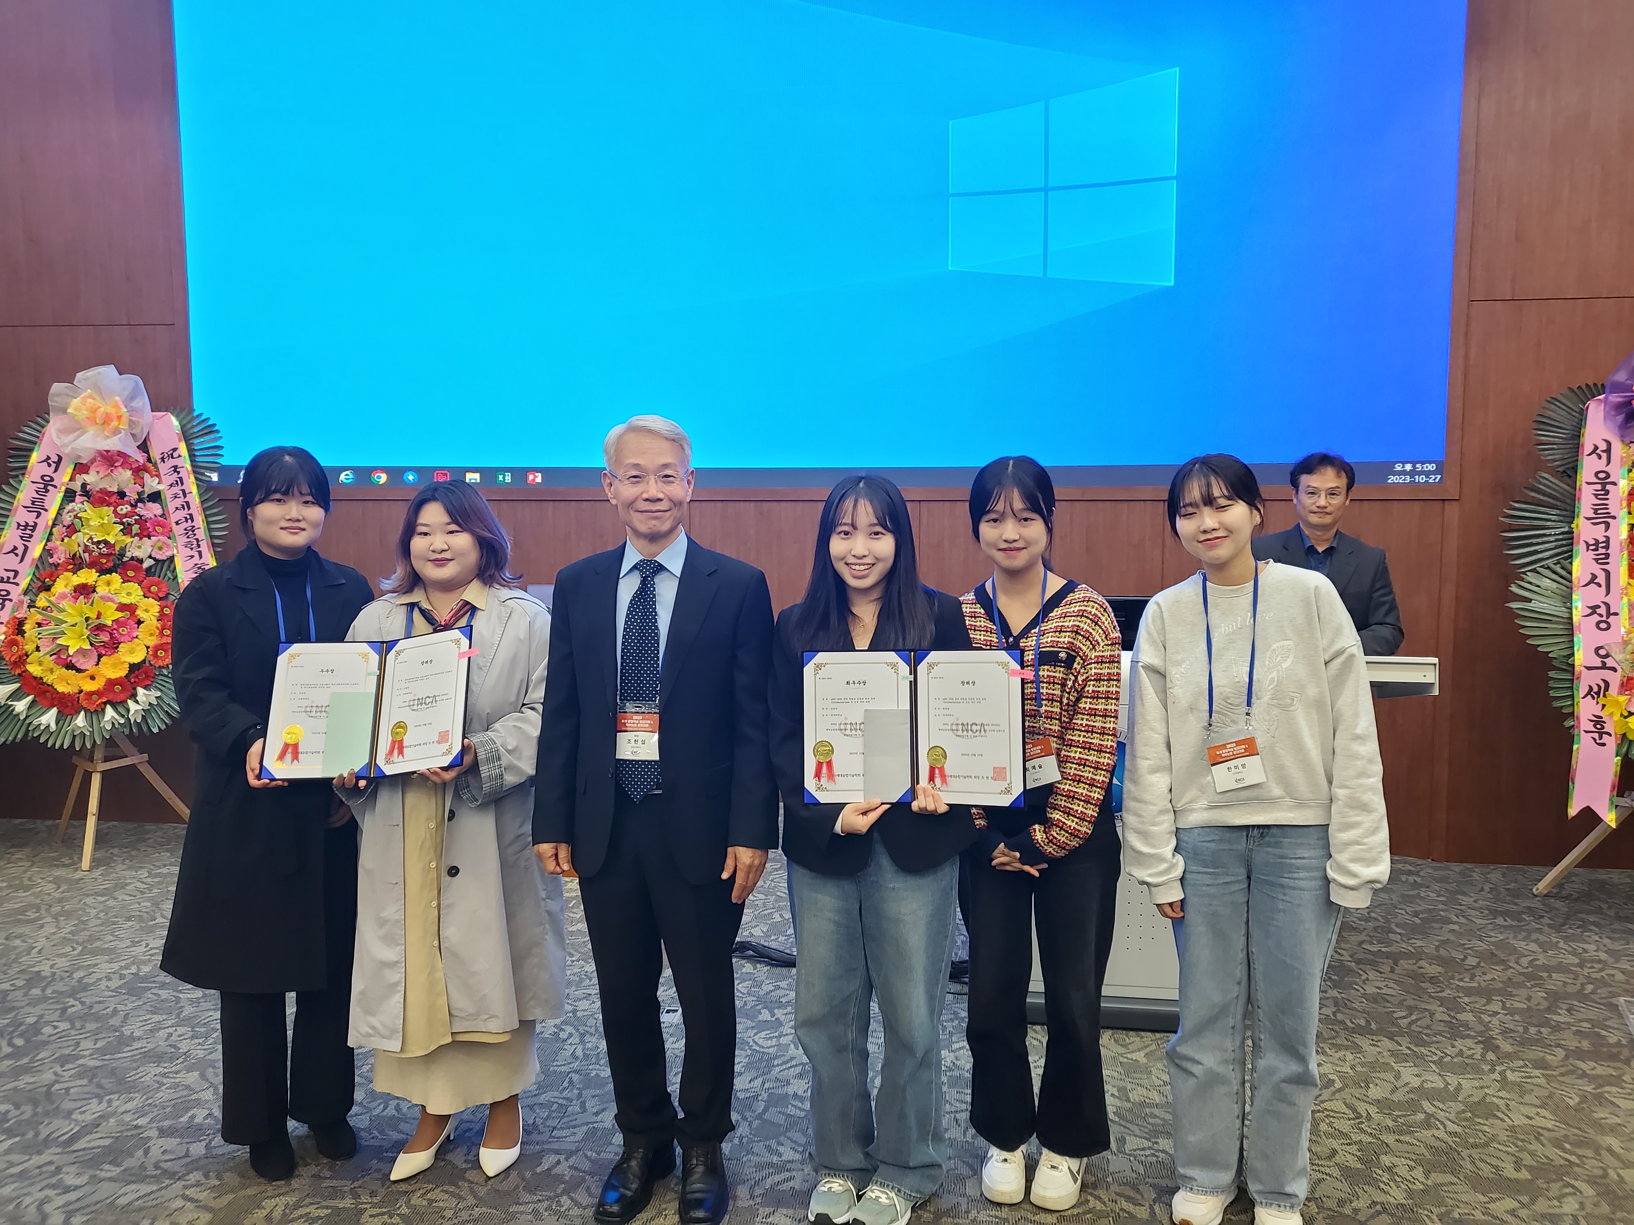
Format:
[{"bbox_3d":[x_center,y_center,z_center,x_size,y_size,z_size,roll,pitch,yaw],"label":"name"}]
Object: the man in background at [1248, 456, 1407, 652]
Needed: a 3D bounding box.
[{"bbox_3d":[1.680,0.325,4.108,0.520,1.710,0.400,1,5,13],"label":"man in background"}]

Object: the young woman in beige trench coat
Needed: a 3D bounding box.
[{"bbox_3d":[-0.822,0.503,2.808,0.500,1.600,0.430,0,5,3],"label":"young woman in beige trench coat"}]

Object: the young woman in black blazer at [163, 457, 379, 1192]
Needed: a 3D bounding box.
[{"bbox_3d":[-1.265,0.457,2.865,0.490,1.680,0.430,-2,6,-23],"label":"young woman in black blazer"}]

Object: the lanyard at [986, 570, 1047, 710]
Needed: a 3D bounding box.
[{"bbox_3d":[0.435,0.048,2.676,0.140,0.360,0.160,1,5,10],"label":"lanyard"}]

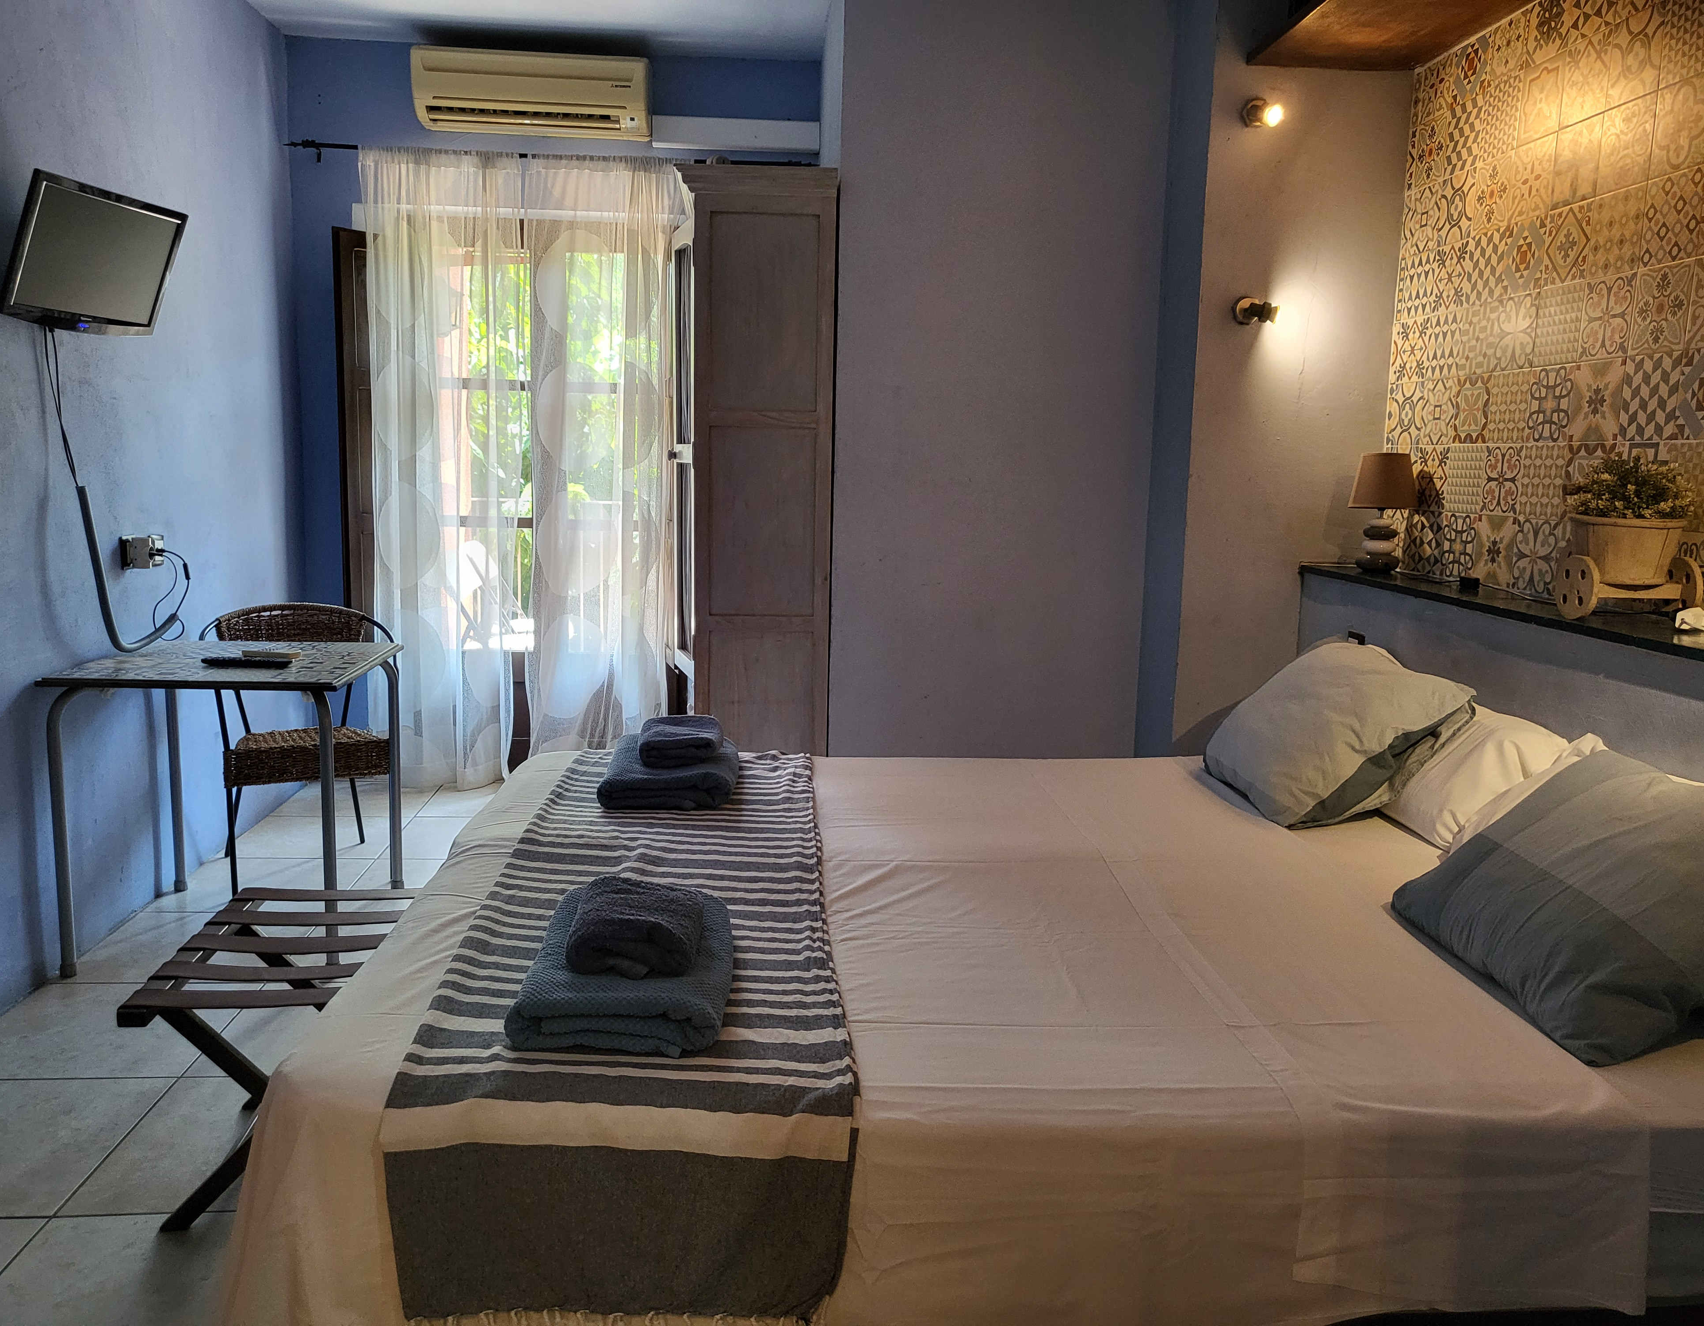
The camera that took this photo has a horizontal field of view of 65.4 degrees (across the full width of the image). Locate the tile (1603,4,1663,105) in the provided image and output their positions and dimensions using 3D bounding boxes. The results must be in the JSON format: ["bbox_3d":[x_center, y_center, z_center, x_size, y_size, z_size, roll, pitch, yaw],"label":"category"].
[{"bbox_3d":[1.491,-1.150,2.523,0.010,0.159,0.157,1,9,-4],"label":"tile"}]

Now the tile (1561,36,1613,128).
[{"bbox_3d":[1.568,-1.240,2.832,0.010,0.167,0.166,1,9,-5],"label":"tile"}]

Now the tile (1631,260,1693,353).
[{"bbox_3d":[1.417,-0.616,2.317,0.012,0.150,0.150,1,9,-4],"label":"tile"}]

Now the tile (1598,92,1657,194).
[{"bbox_3d":[1.487,-0.992,2.547,0.010,0.159,0.157,1,9,-4],"label":"tile"}]

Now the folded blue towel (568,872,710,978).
[{"bbox_3d":[-0.297,0.364,1.861,0.165,0.072,0.215,1,9,-1],"label":"folded blue towel"}]

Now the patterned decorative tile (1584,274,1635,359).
[{"bbox_3d":[1.478,-0.675,2.596,0.010,0.159,0.157,1,9,-4],"label":"patterned decorative tile"}]

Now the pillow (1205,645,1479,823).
[{"bbox_3d":[1.015,0.153,2.905,0.160,0.400,0.530,46,1,-12],"label":"pillow"}]

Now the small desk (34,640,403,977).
[{"bbox_3d":[-1.580,0.347,3.467,0.664,0.724,0.677,1,9,-5],"label":"small desk"}]

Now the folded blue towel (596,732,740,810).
[{"bbox_3d":[-0.415,0.243,3.031,0.285,0.072,0.400,1,9,-4],"label":"folded blue towel"}]

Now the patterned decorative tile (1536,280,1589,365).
[{"bbox_3d":[1.399,-0.663,2.613,0.012,0.150,0.150,1,9,-4],"label":"patterned decorative tile"}]

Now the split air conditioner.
[{"bbox_3d":[-1.095,-1.957,4.615,0.798,0.253,0.200,1,9,-5],"label":"split air conditioner"}]

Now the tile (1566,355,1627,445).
[{"bbox_3d":[1.565,-0.547,2.784,0.010,0.167,0.166,1,9,-5],"label":"tile"}]

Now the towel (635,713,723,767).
[{"bbox_3d":[-0.368,0.167,2.894,0.165,0.068,0.240,1,9,-5],"label":"towel"}]

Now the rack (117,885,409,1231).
[{"bbox_3d":[-0.945,0.690,2.341,0.410,0.415,0.570,1,9,-5],"label":"rack"}]

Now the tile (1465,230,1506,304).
[{"bbox_3d":[1.383,-0.861,2.885,0.012,0.150,0.150,1,9,-4],"label":"tile"}]

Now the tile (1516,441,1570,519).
[{"bbox_3d":[1.547,-0.406,2.968,0.010,0.167,0.166,1,9,-5],"label":"tile"}]

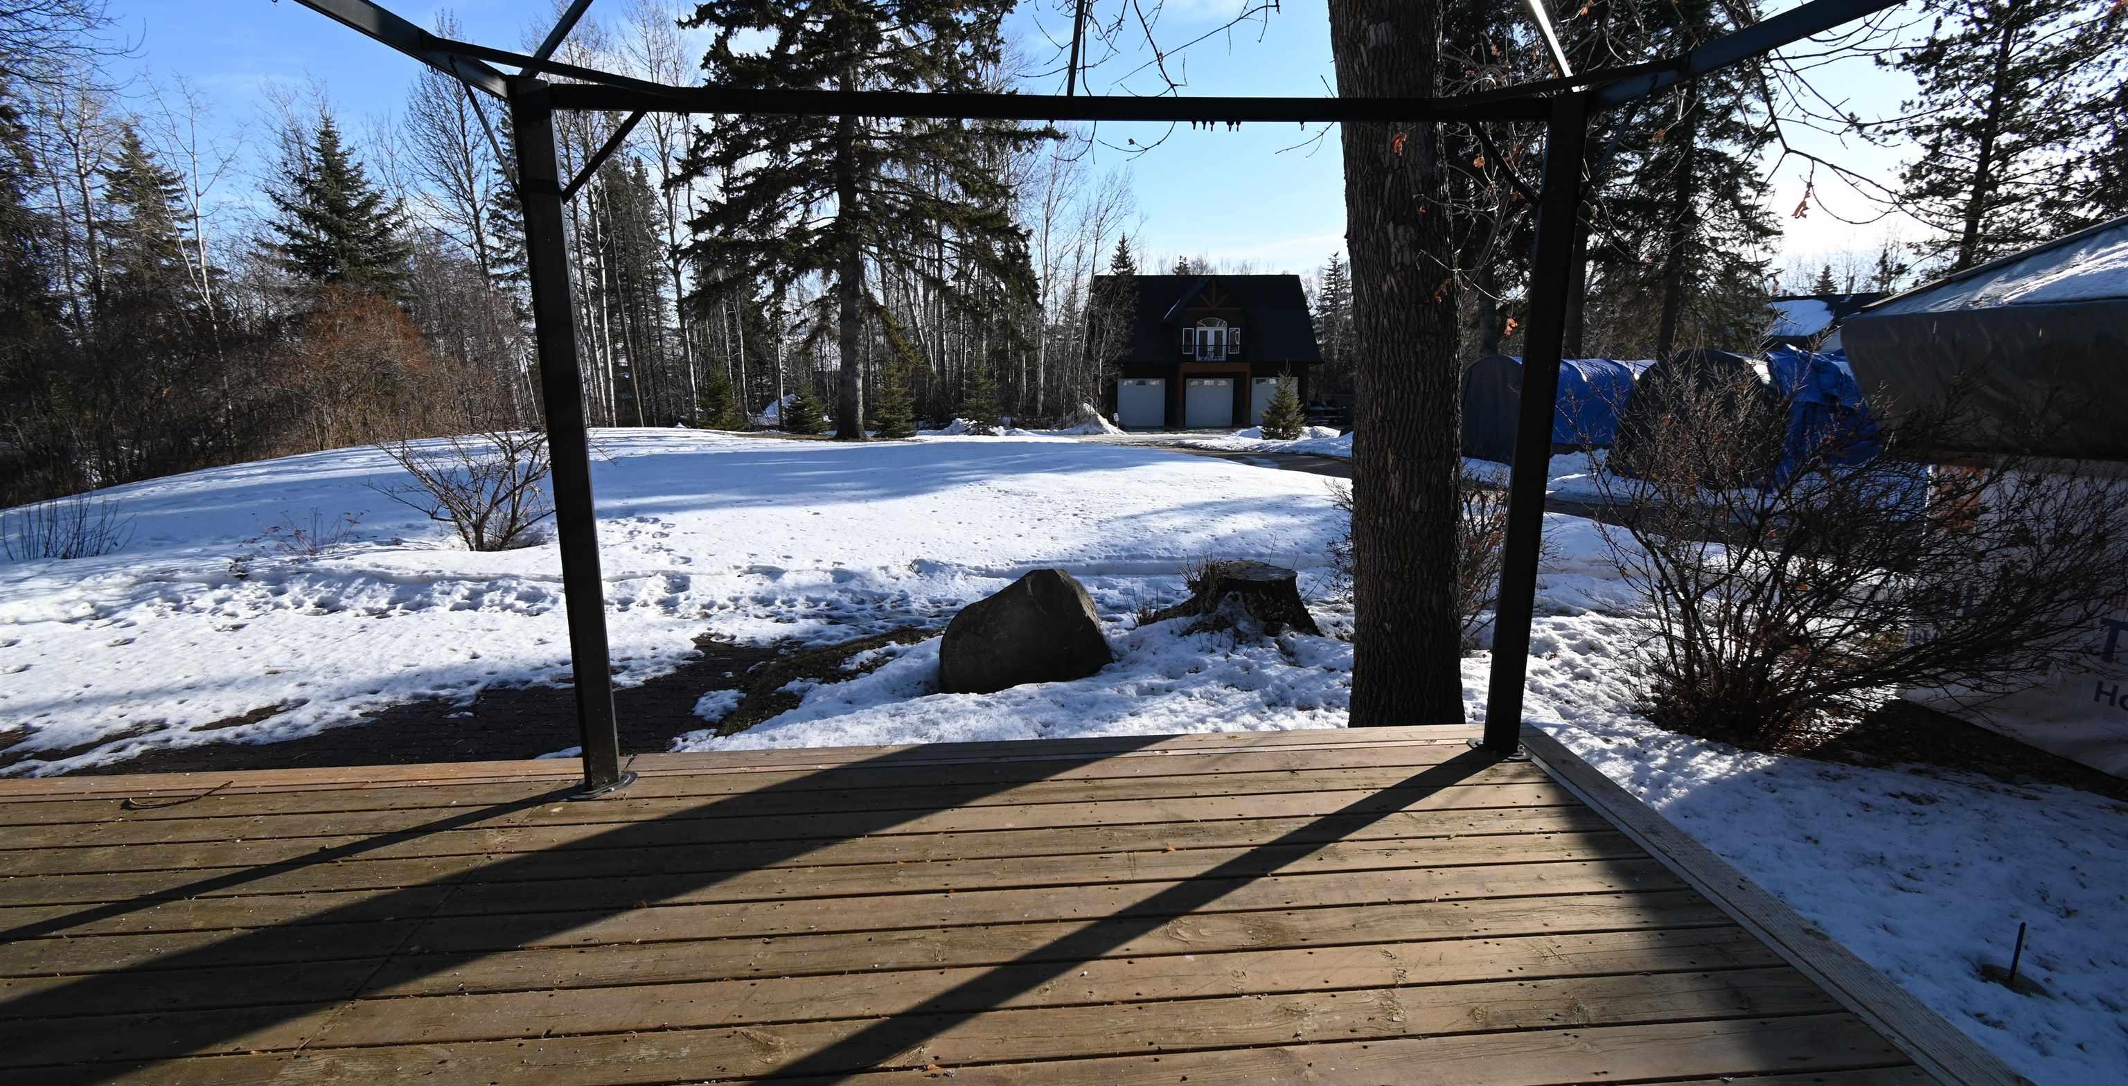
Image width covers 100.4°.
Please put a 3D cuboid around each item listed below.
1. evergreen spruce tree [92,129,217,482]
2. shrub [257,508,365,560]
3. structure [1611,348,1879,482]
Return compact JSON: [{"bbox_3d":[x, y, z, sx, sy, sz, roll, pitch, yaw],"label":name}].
[{"bbox_3d":[-20.337,-5.235,19.874,2.498,7.759,2.500,-11,16,-44],"label":"evergreen spruce tree"},{"bbox_3d":[-6.485,-0.070,7.635,0.763,0.437,0.700,-9,15,-40],"label":"shrub"},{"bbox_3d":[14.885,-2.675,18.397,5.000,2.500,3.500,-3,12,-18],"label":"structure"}]

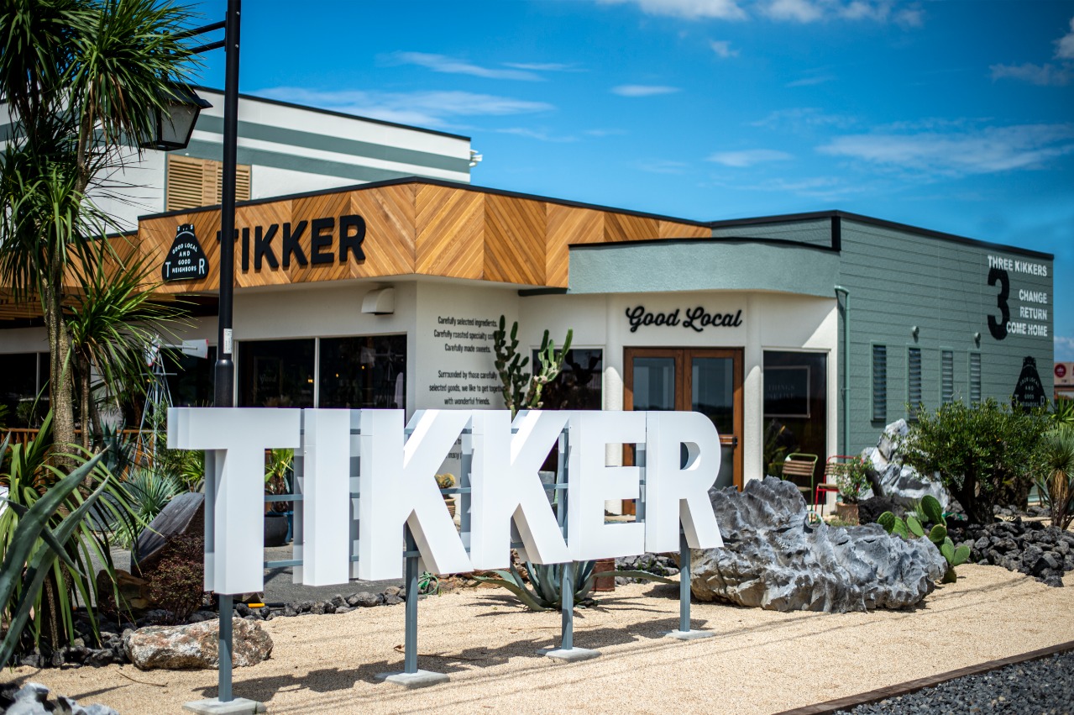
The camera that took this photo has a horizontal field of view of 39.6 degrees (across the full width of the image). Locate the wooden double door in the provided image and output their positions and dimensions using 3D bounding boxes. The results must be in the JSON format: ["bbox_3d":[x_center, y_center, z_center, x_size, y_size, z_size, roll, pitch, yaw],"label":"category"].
[{"bbox_3d":[1.894,0.962,19.309,1.551,2.185,0.120,1,-2,-4],"label":"wooden double door"}]

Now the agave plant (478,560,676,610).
[{"bbox_3d":[0.258,1.618,11.451,1.550,0.570,1.400,0,-2,0],"label":"agave plant"}]

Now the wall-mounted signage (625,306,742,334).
[{"bbox_3d":[1.903,-0.488,19.249,1.520,0.350,0.050,1,-2,-4],"label":"wall-mounted signage"}]

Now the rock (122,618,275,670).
[{"bbox_3d":[-2.022,1.693,8.896,0.820,0.280,0.500,1,-2,-7],"label":"rock"}]

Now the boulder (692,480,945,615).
[{"bbox_3d":[2.200,1.454,11.807,1.950,0.950,1.250,0,-2,4],"label":"boulder"}]

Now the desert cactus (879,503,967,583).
[{"bbox_3d":[3.180,1.483,12.300,0.710,0.735,0.600,0,-2,14],"label":"desert cactus"}]

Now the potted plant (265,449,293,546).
[{"bbox_3d":[-2.780,1.371,15.661,0.680,1.220,0.680,0,-2,0],"label":"potted plant"}]

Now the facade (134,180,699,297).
[{"bbox_3d":[-1.588,-1.414,21.411,5.700,1.130,5.650,-1,-3,42],"label":"facade"}]

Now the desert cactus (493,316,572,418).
[{"bbox_3d":[-0.061,0.687,17.900,0.950,2.340,0.750,1,-2,0],"label":"desert cactus"}]

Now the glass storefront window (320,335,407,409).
[{"bbox_3d":[-2.255,0.786,19.150,0.100,2.120,1.720,2,-3,-44],"label":"glass storefront window"}]

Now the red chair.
[{"bbox_3d":[3.883,1.682,19.200,0.460,0.790,0.520,0,-2,29],"label":"red chair"}]

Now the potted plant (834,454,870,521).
[{"bbox_3d":[3.833,1.608,18.050,0.440,0.860,0.440,0,-2,12],"label":"potted plant"}]

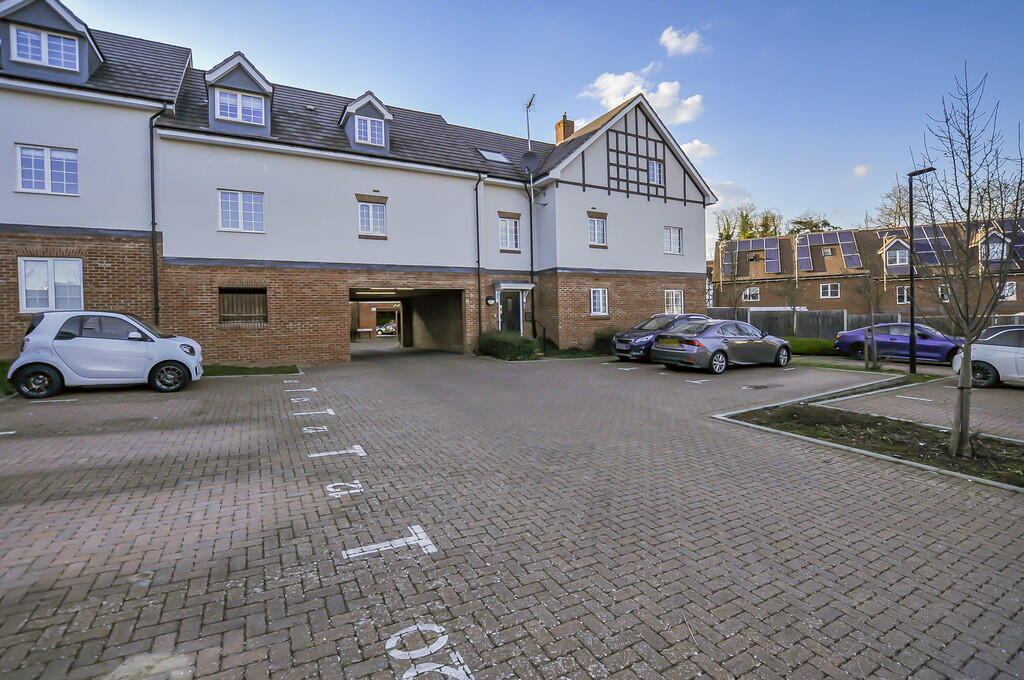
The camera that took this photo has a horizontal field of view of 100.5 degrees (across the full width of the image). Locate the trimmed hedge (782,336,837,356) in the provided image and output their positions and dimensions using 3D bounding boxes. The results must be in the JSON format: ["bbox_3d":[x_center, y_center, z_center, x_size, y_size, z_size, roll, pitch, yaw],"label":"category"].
[{"bbox_3d":[12.793,0.278,18.200,3.200,0.800,0.900,-1,1,28],"label":"trimmed hedge"}]

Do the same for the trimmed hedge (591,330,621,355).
[{"bbox_3d":[3.770,0.057,16.053,1.700,0.950,0.900,-2,1,-26],"label":"trimmed hedge"}]

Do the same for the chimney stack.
[{"bbox_3d":[2.812,-11.092,22.400,0.700,1.650,0.800,-2,1,-26],"label":"chimney stack"}]

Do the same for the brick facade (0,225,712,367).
[{"bbox_3d":[-1.667,-1.168,14.380,22.500,3.500,1.000,-2,1,-26],"label":"brick facade"}]

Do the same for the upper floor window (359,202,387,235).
[{"bbox_3d":[-4.401,-3.821,13.489,0.808,0.989,0.120,-2,2,-26],"label":"upper floor window"}]

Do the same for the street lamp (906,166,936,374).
[{"bbox_3d":[11.019,-1.850,11.365,0.680,5.500,0.280,-1,2,45],"label":"street lamp"}]

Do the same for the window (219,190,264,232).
[{"bbox_3d":[-7.575,-3.605,11.955,1.100,1.200,0.120,-2,1,-26],"label":"window"}]

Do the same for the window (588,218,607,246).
[{"bbox_3d":[3.339,-4.171,16.463,0.831,0.993,0.120,-2,2,-26],"label":"window"}]

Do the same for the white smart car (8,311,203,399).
[{"bbox_3d":[-7.910,0.220,8.660,2.695,1.555,1.670,0,2,-29],"label":"white smart car"}]

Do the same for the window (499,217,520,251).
[{"bbox_3d":[-0.074,-3.912,15.802,0.850,1.200,0.120,-2,1,-26],"label":"window"}]

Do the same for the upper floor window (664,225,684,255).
[{"bbox_3d":[6.928,-4.213,18.134,1.150,1.200,0.120,-2,1,-26],"label":"upper floor window"}]

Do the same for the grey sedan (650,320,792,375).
[{"bbox_3d":[6.573,0.150,13.111,4.670,1.430,1.810,-2,2,-25],"label":"grey sedan"}]

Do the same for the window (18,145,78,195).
[{"bbox_3d":[-11.004,-4.006,10.116,1.056,1.115,0.120,-2,2,-26],"label":"window"}]

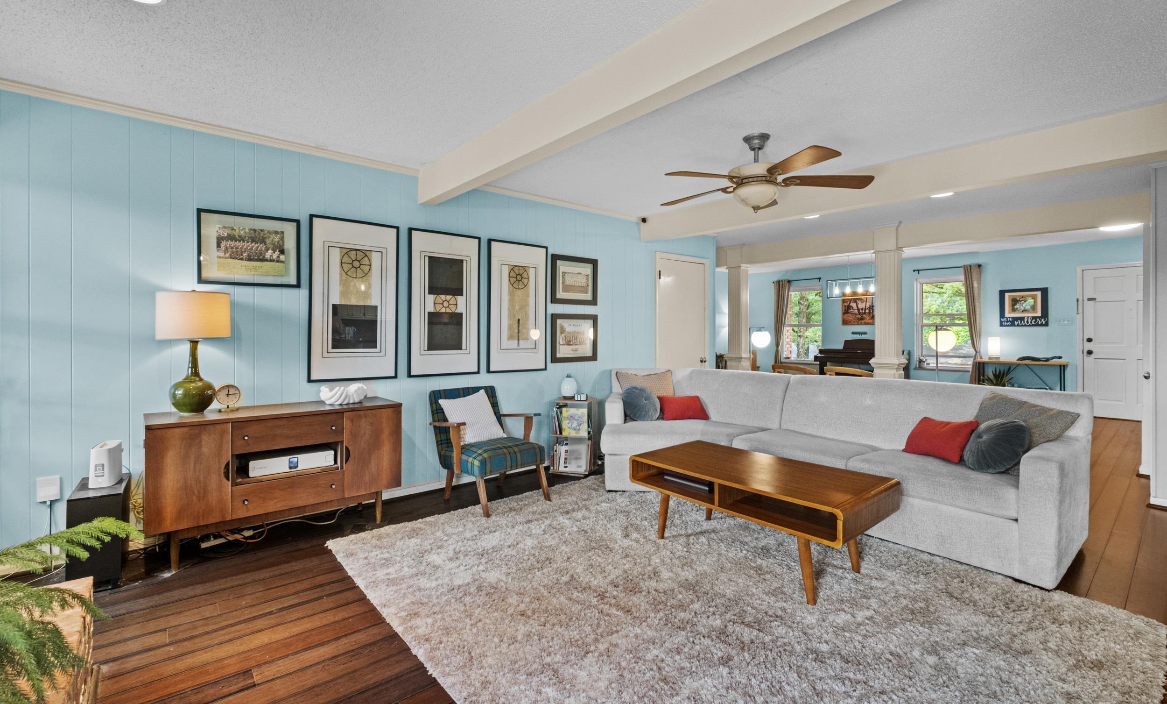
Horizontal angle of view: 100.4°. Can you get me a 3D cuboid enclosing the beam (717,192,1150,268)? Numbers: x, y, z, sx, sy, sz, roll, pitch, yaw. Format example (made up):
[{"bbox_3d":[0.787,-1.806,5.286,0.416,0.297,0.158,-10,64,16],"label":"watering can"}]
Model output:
[{"bbox_3d":[3.378,-1.329,5.876,0.190,0.285,4.500,-3,4,-42],"label":"beam"}]

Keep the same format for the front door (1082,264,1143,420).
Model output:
[{"bbox_3d":[7.381,-0.116,6.569,0.080,2.060,0.900,-1,2,-43],"label":"front door"}]

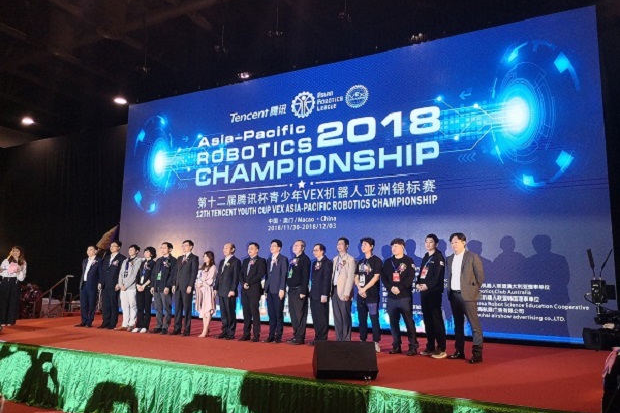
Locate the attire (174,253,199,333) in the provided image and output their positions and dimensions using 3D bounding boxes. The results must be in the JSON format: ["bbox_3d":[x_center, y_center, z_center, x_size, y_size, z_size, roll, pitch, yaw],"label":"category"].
[{"bbox_3d":[-2.375,1.660,9.303,0.500,1.548,0.320,-3,-9,22],"label":"attire"}]

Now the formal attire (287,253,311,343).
[{"bbox_3d":[-0.197,1.545,8.297,0.500,1.547,0.340,-5,-10,34],"label":"formal attire"}]

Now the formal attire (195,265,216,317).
[{"bbox_3d":[-1.962,1.582,9.079,0.410,0.979,0.350,-5,-10,33],"label":"formal attire"}]

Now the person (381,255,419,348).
[{"bbox_3d":[1.371,1.445,7.333,0.570,1.469,0.350,-3,-10,27],"label":"person"}]

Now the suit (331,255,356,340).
[{"bbox_3d":[0.537,1.492,7.756,0.330,1.504,0.490,9,-12,-44],"label":"suit"}]

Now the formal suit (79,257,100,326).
[{"bbox_3d":[-4.700,1.791,10.300,0.510,1.487,0.330,-2,-9,20],"label":"formal suit"}]

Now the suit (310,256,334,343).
[{"bbox_3d":[0.189,1.548,7.964,0.330,1.444,0.480,9,-12,-43],"label":"suit"}]

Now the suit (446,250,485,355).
[{"bbox_3d":[2.215,1.365,6.886,0.560,1.571,0.370,-6,-11,40],"label":"suit"}]

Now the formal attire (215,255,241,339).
[{"bbox_3d":[-1.493,1.612,8.792,0.520,1.513,0.330,-3,-10,24],"label":"formal attire"}]

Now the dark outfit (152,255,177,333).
[{"bbox_3d":[-2.891,1.707,9.549,0.510,1.514,0.320,-2,-9,20],"label":"dark outfit"}]

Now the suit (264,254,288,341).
[{"bbox_3d":[-0.580,1.577,8.376,0.490,1.487,0.320,-7,-12,41],"label":"suit"}]

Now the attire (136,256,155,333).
[{"bbox_3d":[-3.276,1.732,9.568,0.460,1.439,0.320,-2,-9,18],"label":"attire"}]

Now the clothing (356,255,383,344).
[{"bbox_3d":[0.949,1.469,7.689,0.480,1.447,0.340,-5,-10,34],"label":"clothing"}]

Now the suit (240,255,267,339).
[{"bbox_3d":[-1.000,1.598,8.567,0.500,1.491,0.330,-5,-10,34],"label":"suit"}]

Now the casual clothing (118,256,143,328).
[{"bbox_3d":[-3.679,1.754,9.911,0.460,1.454,0.300,-3,-9,25],"label":"casual clothing"}]

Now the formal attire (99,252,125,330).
[{"bbox_3d":[-4.209,1.771,10.312,0.550,1.577,0.340,-1,-9,14],"label":"formal attire"}]

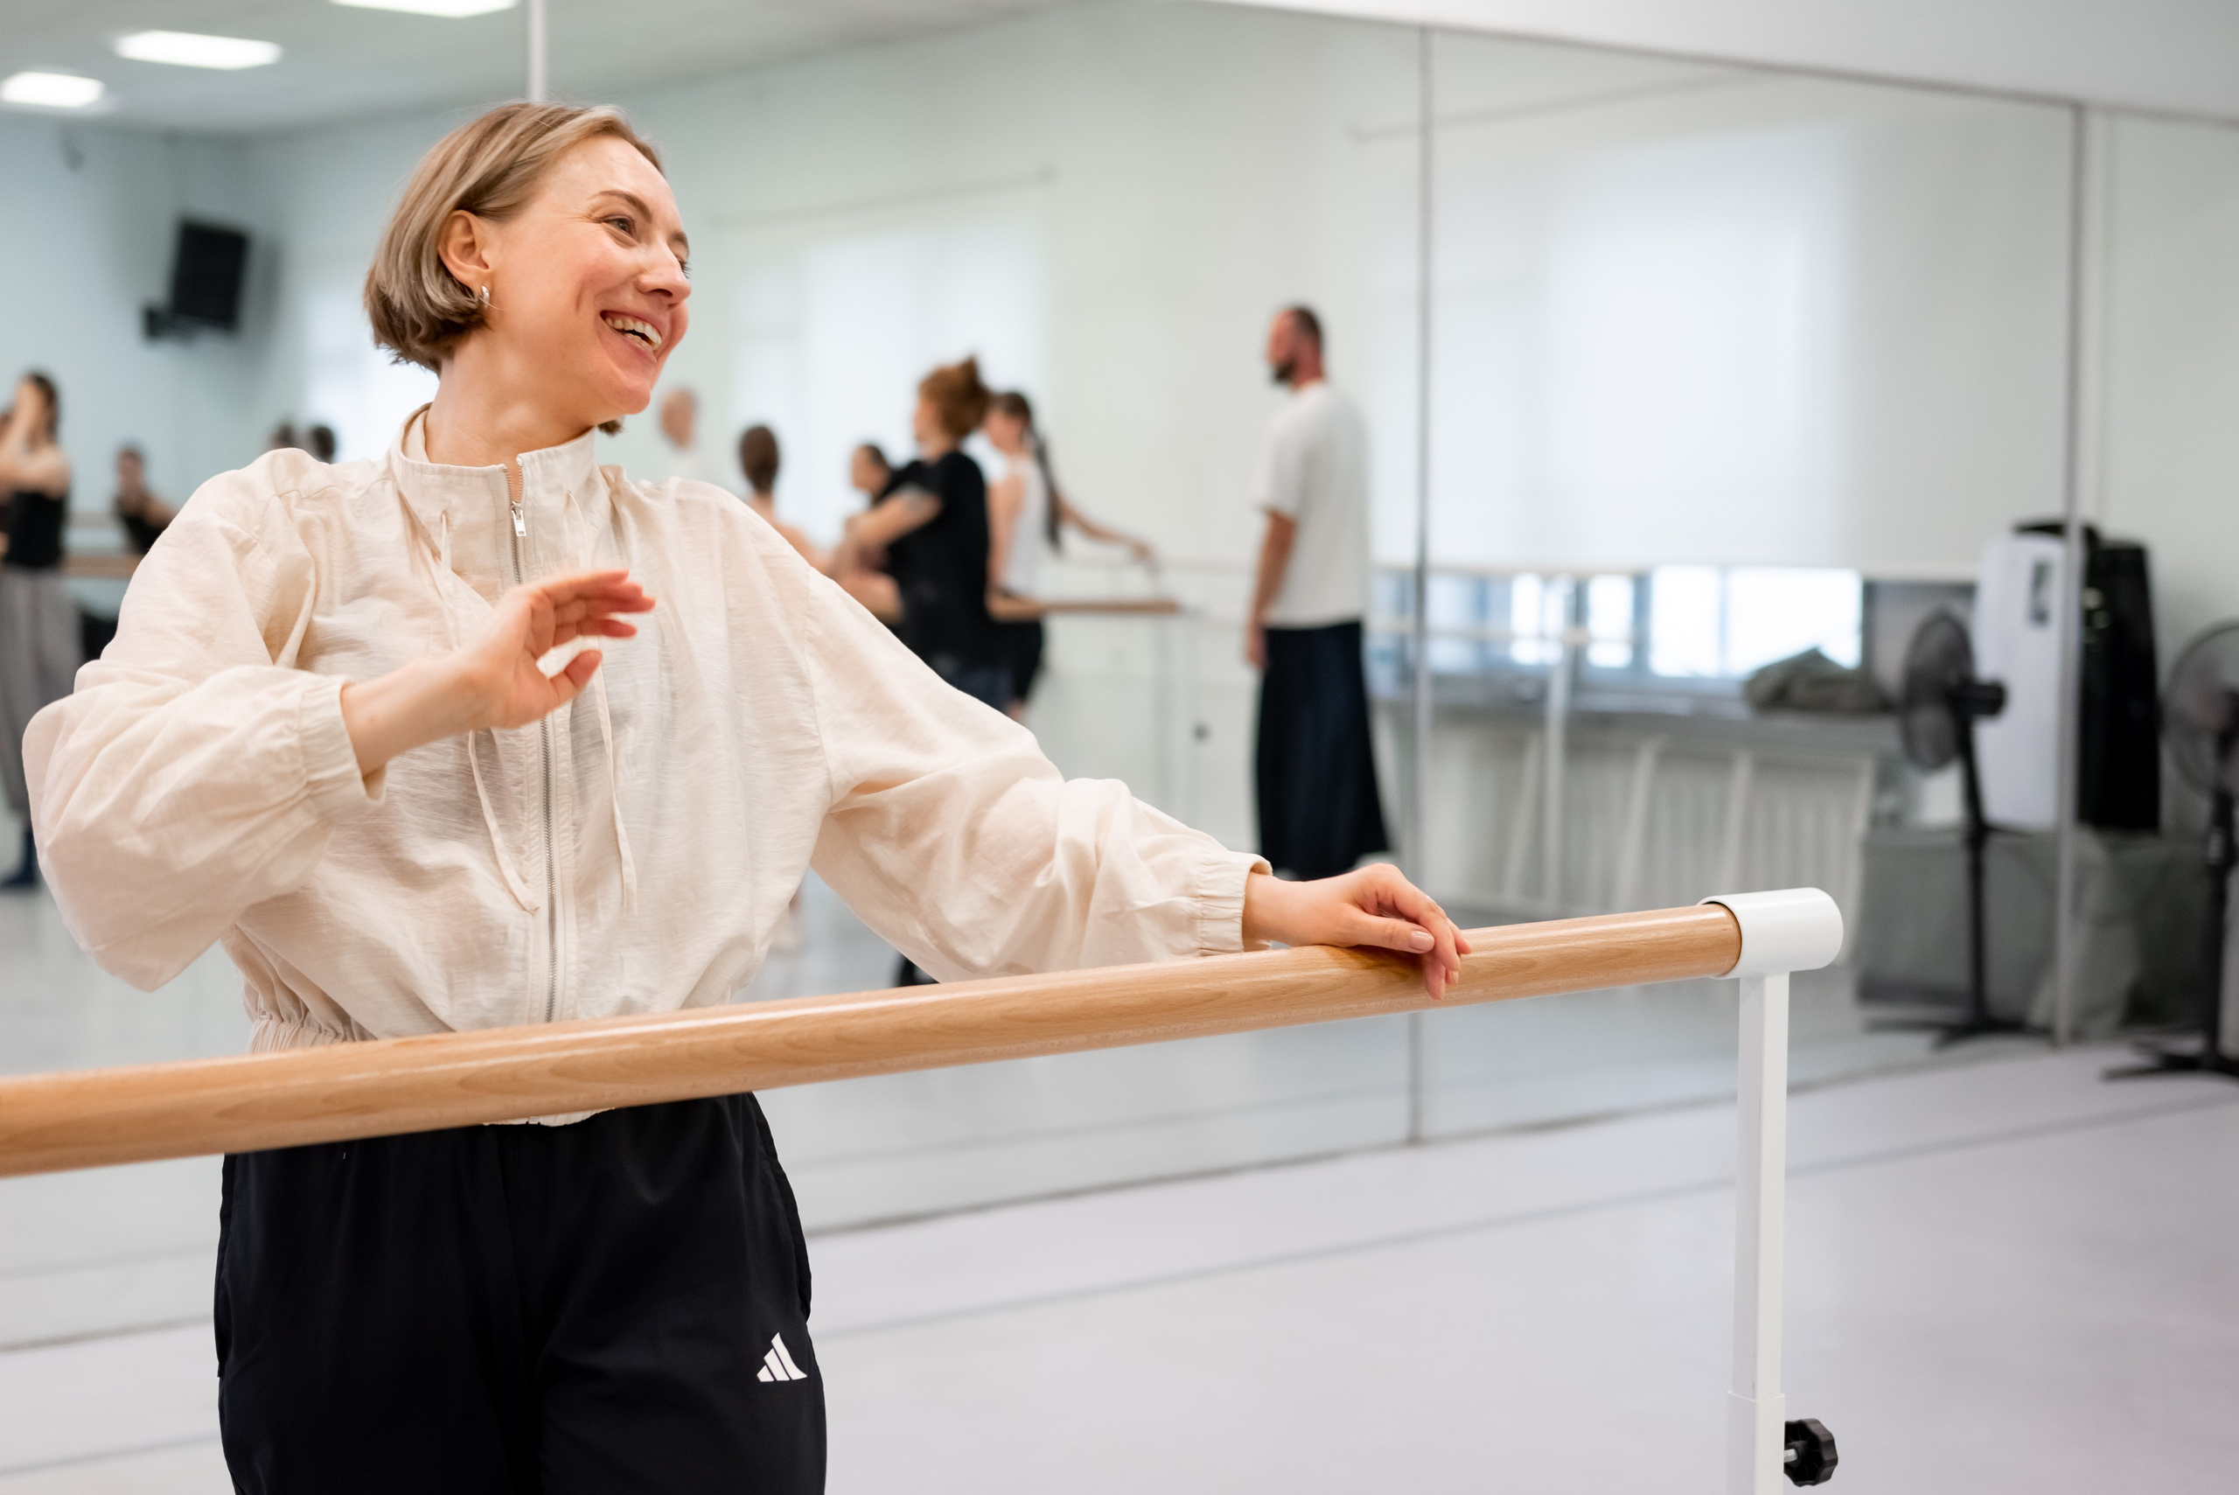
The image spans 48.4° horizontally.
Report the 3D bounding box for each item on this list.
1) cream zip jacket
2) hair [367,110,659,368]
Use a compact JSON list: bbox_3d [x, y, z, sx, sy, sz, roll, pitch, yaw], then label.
[{"bbox_3d":[-0.318,0.002,1.645,0.730,0.470,0.420,-1,4,-25],"label":"cream zip jacket"},{"bbox_3d":[-0.414,-0.345,1.715,0.205,0.215,0.180,-5,-15,30],"label":"hair"}]

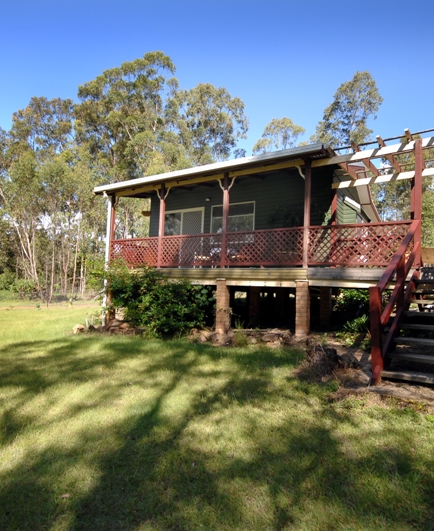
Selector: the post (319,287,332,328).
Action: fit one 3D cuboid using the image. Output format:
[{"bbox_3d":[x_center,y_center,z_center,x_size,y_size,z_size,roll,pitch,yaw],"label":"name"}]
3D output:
[{"bbox_3d":[2.796,1.073,8.587,0.230,1.180,0.230,0,-5,32],"label":"post"}]

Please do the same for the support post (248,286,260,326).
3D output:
[{"bbox_3d":[1.107,1.128,9.585,0.230,1.280,0.230,0,-5,32],"label":"support post"}]

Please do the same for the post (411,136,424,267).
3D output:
[{"bbox_3d":[3.677,-1.148,6.078,0.110,2.402,0.110,0,-5,32],"label":"post"}]

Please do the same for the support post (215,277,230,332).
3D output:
[{"bbox_3d":[0.170,0.979,8.096,0.230,1.326,0.230,0,-5,32],"label":"support post"}]

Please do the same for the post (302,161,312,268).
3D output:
[{"bbox_3d":[1.936,-1.114,7.170,0.105,2.364,0.105,0,-5,32],"label":"post"}]

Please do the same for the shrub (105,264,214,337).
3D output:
[{"bbox_3d":[-1.375,0.851,8.768,2.500,1.700,1.400,0,-5,32],"label":"shrub"}]

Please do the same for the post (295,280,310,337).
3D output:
[{"bbox_3d":[1.834,0.907,7.057,0.230,1.178,0.230,0,-5,32],"label":"post"}]

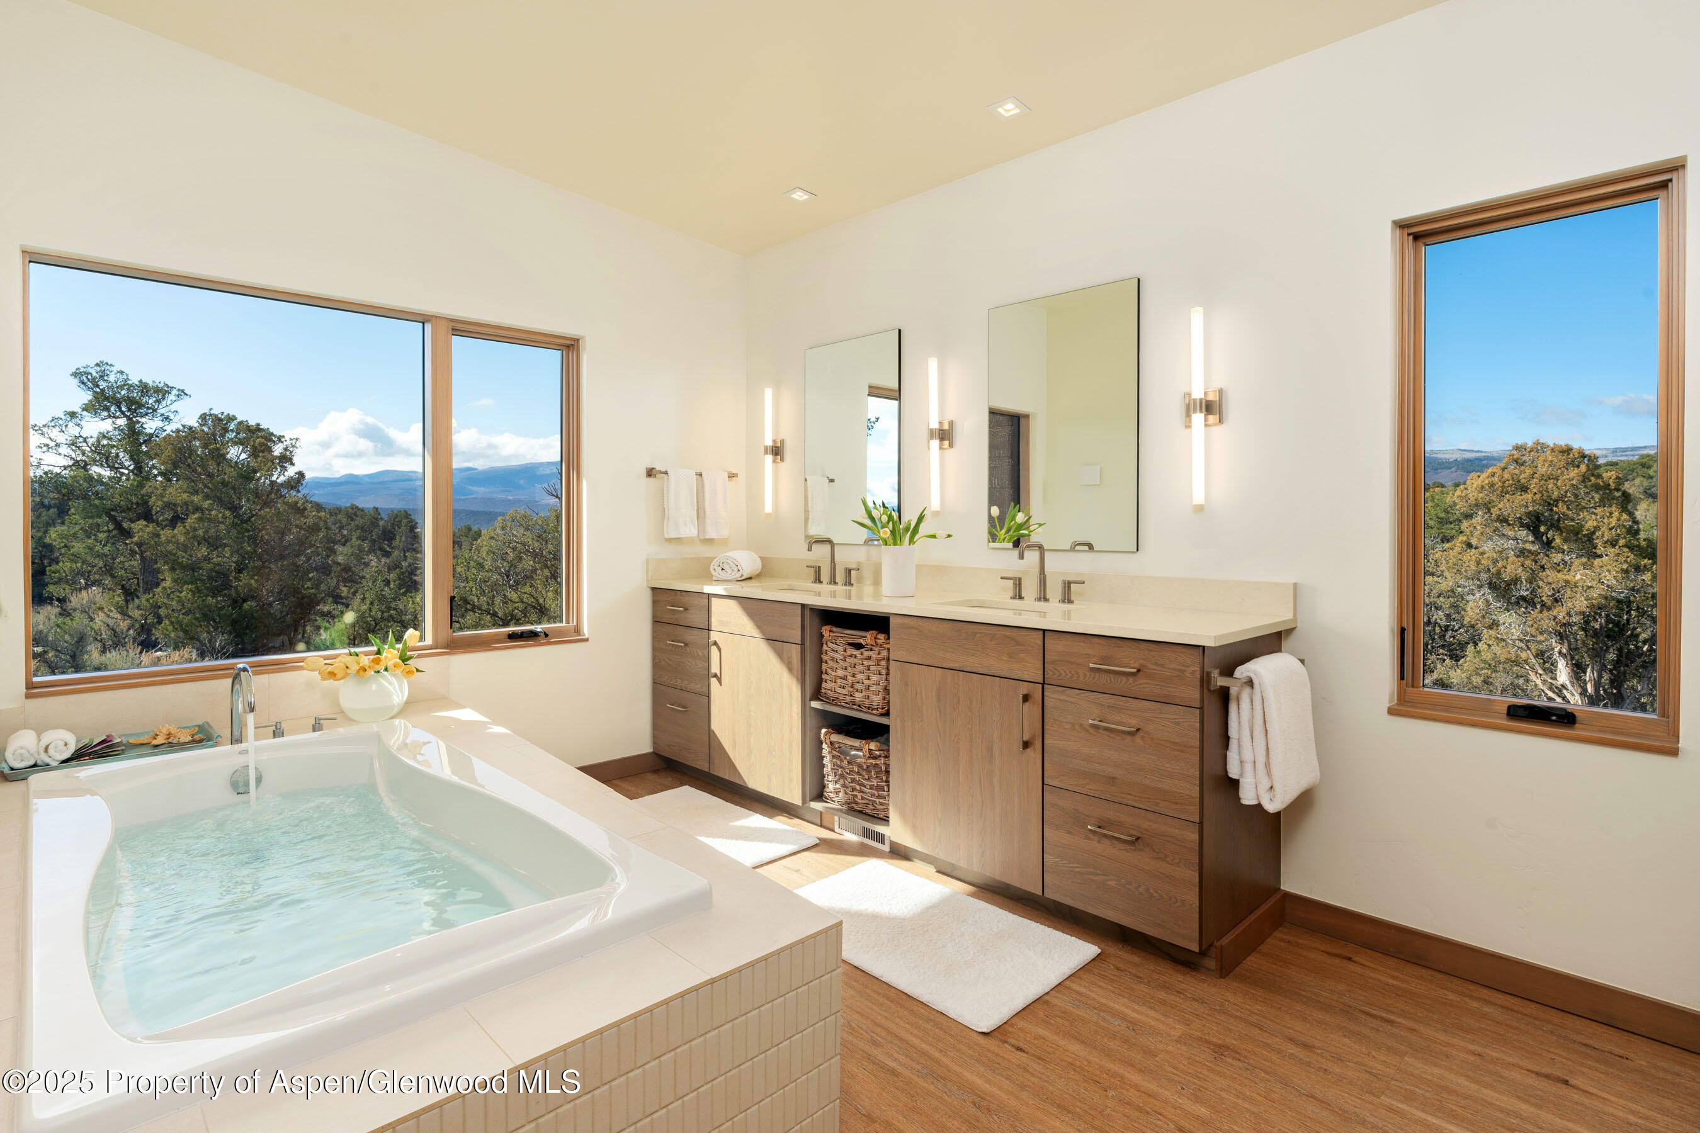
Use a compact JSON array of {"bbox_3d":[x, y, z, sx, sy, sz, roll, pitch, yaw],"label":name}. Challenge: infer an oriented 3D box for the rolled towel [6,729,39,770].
[{"bbox_3d":[-2.355,0.528,2.418,0.070,0.075,0.150,-2,3,-43],"label":"rolled towel"}]

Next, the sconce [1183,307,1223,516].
[{"bbox_3d":[1.083,-0.487,2.634,0.095,0.615,0.115,-3,4,-44],"label":"sconce"}]

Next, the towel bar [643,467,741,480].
[{"bbox_3d":[-0.733,-0.444,4.105,0.510,0.050,0.080,-3,4,-44],"label":"towel bar"}]

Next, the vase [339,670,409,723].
[{"bbox_3d":[-1.680,0.458,3.003,0.212,0.175,0.212,-2,3,-43],"label":"vase"}]

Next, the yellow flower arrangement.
[{"bbox_3d":[-1.679,0.314,2.959,0.330,0.175,0.240,-3,4,-44],"label":"yellow flower arrangement"}]

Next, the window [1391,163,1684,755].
[{"bbox_3d":[1.686,-0.249,2.127,0.090,1.325,0.560,-3,4,-44],"label":"window"}]

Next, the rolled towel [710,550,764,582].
[{"bbox_3d":[-0.547,0.003,4.117,0.170,0.132,0.200,1,2,21],"label":"rolled towel"}]

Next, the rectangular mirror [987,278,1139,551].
[{"bbox_3d":[0.746,-0.507,3.028,0.025,0.905,0.605,-3,4,-44],"label":"rectangular mirror"}]

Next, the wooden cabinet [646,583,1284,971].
[{"bbox_3d":[0.173,0.565,3.255,0.565,0.900,2.650,-2,3,-43],"label":"wooden cabinet"}]

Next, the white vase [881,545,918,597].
[{"bbox_3d":[0.191,0.016,3.254,0.141,0.192,0.141,0,2,0],"label":"white vase"}]

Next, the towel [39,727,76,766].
[{"bbox_3d":[-2.297,0.523,2.467,0.075,0.080,0.140,-2,3,-43],"label":"towel"}]

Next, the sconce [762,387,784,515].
[{"bbox_3d":[-0.379,-0.561,4.148,0.105,0.612,0.110,-2,3,-43],"label":"sconce"}]

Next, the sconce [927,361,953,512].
[{"bbox_3d":[0.346,-0.522,3.386,0.095,0.610,0.115,-3,4,-44],"label":"sconce"}]

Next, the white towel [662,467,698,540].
[{"bbox_3d":[-0.809,-0.297,4.059,0.175,0.330,0.070,-2,3,-43],"label":"white towel"}]

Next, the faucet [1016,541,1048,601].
[{"bbox_3d":[0.641,0.021,2.973,0.155,0.210,0.055,-2,3,-43],"label":"faucet"}]

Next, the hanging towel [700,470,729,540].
[{"bbox_3d":[-0.663,-0.297,4.146,0.160,0.335,0.075,-3,4,-44],"label":"hanging towel"}]

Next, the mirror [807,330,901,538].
[{"bbox_3d":[0.005,-0.547,3.784,0.025,0.900,0.595,-3,4,-44],"label":"mirror"}]

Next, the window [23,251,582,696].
[{"bbox_3d":[-1.843,-0.312,3.187,1.800,1.345,0.100,-2,3,-43],"label":"window"}]

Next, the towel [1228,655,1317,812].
[{"bbox_3d":[1.118,0.426,2.258,0.320,0.385,0.130,-3,4,-44],"label":"towel"}]

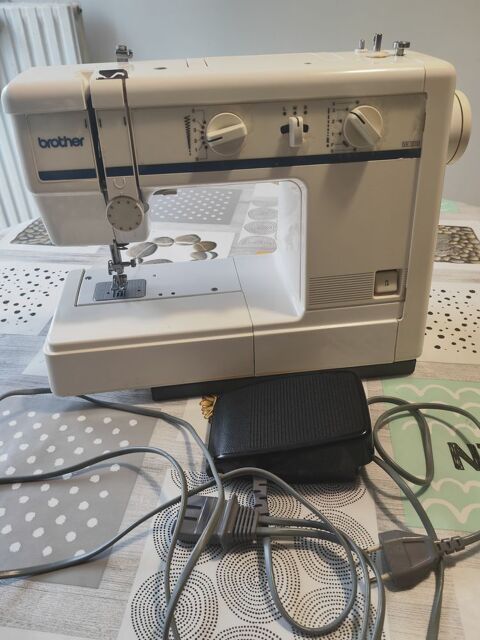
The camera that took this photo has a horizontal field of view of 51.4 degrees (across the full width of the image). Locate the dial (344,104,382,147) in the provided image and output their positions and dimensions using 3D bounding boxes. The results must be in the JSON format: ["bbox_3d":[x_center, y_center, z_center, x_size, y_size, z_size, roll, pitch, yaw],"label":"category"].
[{"bbox_3d":[0.098,-0.151,0.393,0.031,0.031,0.014,-5,26,-6],"label":"dial"}]

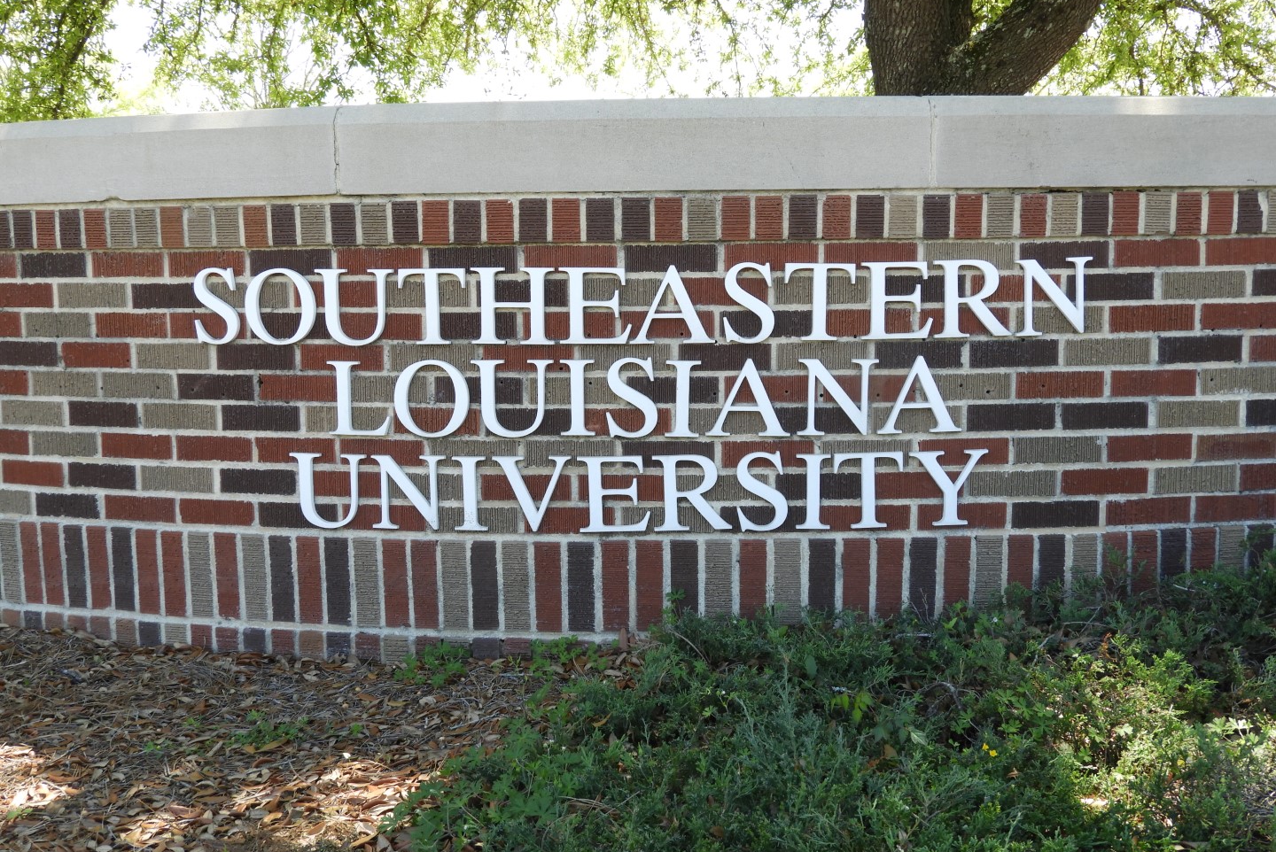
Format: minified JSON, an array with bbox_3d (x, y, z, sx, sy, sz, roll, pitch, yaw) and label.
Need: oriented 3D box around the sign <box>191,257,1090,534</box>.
[{"bbox_3d":[-0.017,-0.058,3.076,1.903,0.559,0.110,0,7,5],"label":"sign"}]

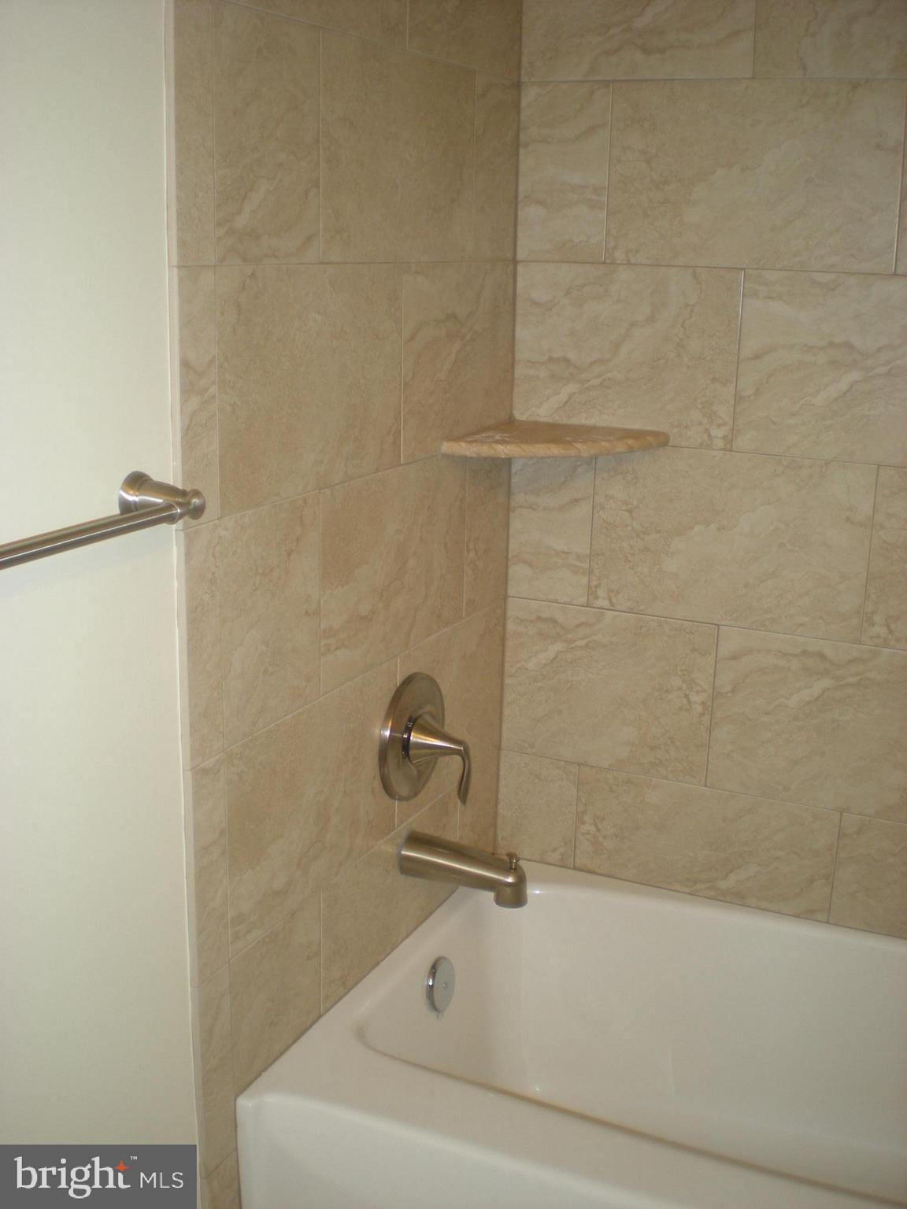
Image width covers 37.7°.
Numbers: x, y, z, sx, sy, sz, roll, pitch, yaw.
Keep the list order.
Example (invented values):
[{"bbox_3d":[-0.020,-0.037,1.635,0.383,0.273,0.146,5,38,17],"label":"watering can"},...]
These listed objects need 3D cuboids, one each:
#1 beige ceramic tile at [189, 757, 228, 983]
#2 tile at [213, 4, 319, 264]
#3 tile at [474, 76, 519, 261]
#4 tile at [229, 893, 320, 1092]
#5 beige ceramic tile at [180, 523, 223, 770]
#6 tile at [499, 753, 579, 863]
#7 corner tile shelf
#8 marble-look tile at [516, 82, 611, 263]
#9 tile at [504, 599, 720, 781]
[{"bbox_3d":[-0.261,0.283,1.421,0.009,0.251,0.057,8,17,24],"label":"beige ceramic tile"},{"bbox_3d":[-0.188,-0.468,1.333,0.009,0.251,0.194,8,17,24],"label":"tile"},{"bbox_3d":[0.056,-0.600,1.832,0.009,0.251,0.150,8,17,24],"label":"tile"},{"bbox_3d":[-0.212,0.464,1.595,0.010,0.181,0.201,8,17,24],"label":"tile"},{"bbox_3d":[-0.260,0.042,1.354,0.010,0.253,0.059,8,17,24],"label":"beige ceramic tile"},{"bbox_3d":[0.138,0.327,2.142,0.137,0.181,0.010,8,17,24],"label":"tile"},{"bbox_3d":[0.143,-0.223,1.837,0.243,0.020,0.243,8,17,24],"label":"corner tile shelf"},{"bbox_3d":[0.156,-0.609,1.873,0.134,0.251,0.009,8,17,24],"label":"marble-look tile"},{"bbox_3d":[0.233,0.129,2.030,0.336,0.251,0.009,8,17,24],"label":"tile"}]

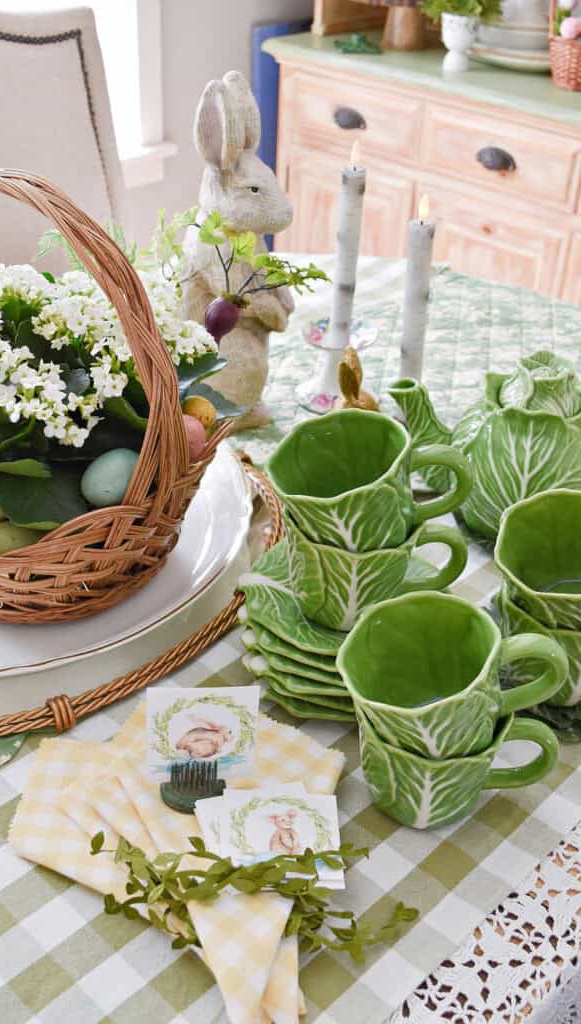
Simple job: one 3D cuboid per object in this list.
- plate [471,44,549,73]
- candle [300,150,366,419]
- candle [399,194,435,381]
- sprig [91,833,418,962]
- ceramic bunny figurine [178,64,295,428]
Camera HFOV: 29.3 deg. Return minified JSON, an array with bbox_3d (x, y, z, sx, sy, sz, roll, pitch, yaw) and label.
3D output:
[{"bbox_3d":[0.467,-0.852,2.080,0.270,0.026,0.270,3,31,0],"label":"plate"},{"bbox_3d":[0.052,-0.232,1.098,0.075,0.260,0.075,3,31,0],"label":"candle"},{"bbox_3d":[0.110,-0.180,0.974,0.023,0.201,0.023,3,31,0],"label":"candle"},{"bbox_3d":[-0.022,0.201,0.595,0.180,0.035,0.073,4,31,2],"label":"sprig"},{"bbox_3d":[-0.049,-0.241,1.041,0.113,0.326,0.097,8,32,9],"label":"ceramic bunny figurine"}]

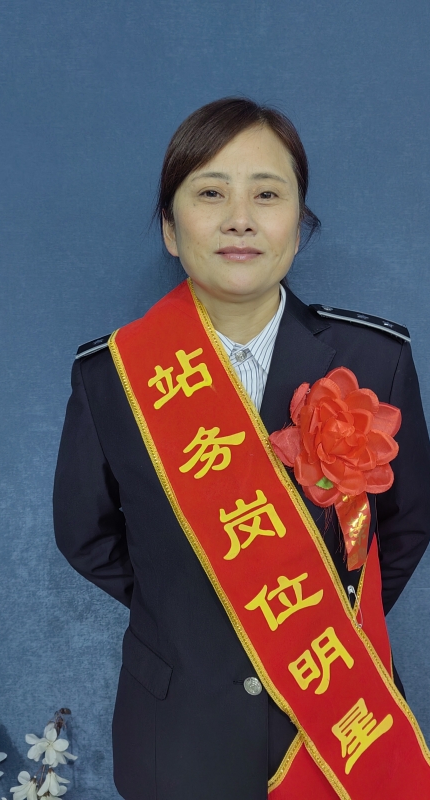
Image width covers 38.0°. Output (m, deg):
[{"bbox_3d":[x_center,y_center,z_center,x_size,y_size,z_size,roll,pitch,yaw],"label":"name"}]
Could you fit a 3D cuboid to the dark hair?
[{"bbox_3d":[0.027,-0.280,0.770,0.192,0.190,0.195,0,8,-2],"label":"dark hair"}]

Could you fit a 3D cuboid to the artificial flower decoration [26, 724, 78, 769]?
[{"bbox_3d":[-0.261,0.550,0.990,0.078,0.068,0.050,-1,8,-9],"label":"artificial flower decoration"}]

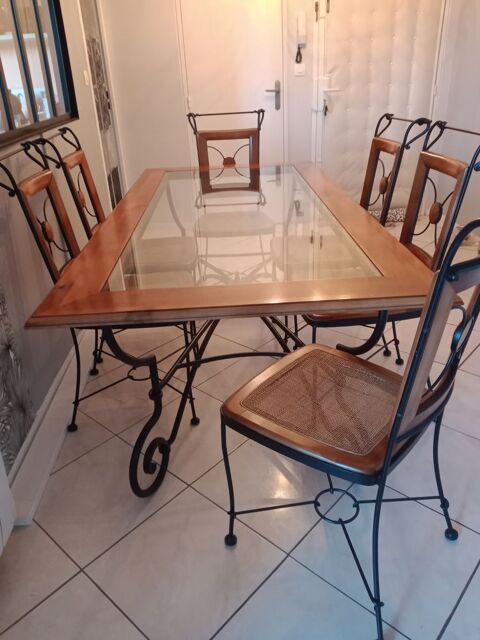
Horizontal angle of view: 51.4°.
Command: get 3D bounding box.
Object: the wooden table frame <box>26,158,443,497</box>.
[{"bbox_3d":[-0.004,-0.092,2.031,0.920,0.757,1.844,-3,26,-1],"label":"wooden table frame"}]

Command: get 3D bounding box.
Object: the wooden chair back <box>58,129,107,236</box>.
[{"bbox_3d":[-0.715,-0.549,2.197,0.160,0.540,0.410,-3,26,-1],"label":"wooden chair back"}]

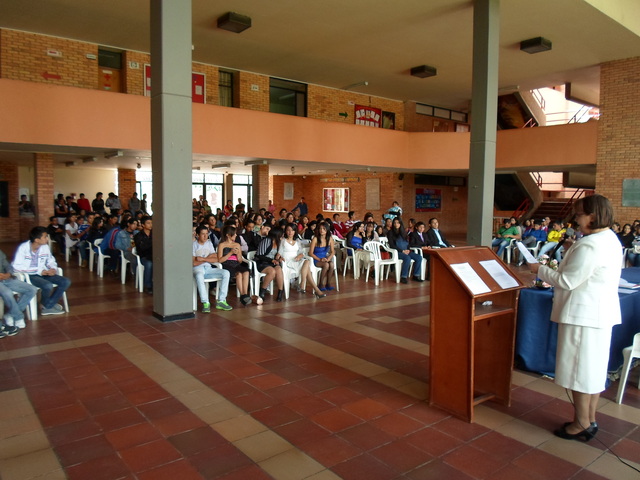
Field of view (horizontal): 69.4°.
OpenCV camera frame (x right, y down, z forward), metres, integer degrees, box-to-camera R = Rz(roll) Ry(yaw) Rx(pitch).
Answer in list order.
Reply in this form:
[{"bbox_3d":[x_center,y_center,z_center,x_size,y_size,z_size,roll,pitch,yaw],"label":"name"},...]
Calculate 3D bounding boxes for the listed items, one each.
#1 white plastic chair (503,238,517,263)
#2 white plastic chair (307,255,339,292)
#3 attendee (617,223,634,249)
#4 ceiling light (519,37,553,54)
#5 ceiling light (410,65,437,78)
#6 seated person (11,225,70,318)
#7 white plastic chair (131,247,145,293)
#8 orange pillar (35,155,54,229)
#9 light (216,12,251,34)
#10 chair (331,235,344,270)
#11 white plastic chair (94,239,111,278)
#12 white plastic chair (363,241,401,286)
[{"bbox_3d":[5.559,0.275,13.887,0.550,0.840,0.560,-2,4,-44],"label":"white plastic chair"},{"bbox_3d":[-0.033,0.528,8.393,0.570,0.800,0.560,-3,6,-38],"label":"white plastic chair"},{"bbox_3d":[6.918,0.239,10.409,0.500,1.170,0.720,4,6,40],"label":"attendee"},{"bbox_3d":[5.688,-5.082,12.149,0.560,0.187,0.550,-2,4,-39],"label":"ceiling light"},{"bbox_3d":[3.475,-5.622,15.492,0.600,0.180,0.600,-3,6,-38],"label":"ceiling light"},{"bbox_3d":[-3.781,0.413,6.346,0.680,1.210,0.530,3,4,33],"label":"seated person"},{"bbox_3d":[-3.053,0.498,8.453,0.570,0.800,0.560,-3,6,-38],"label":"white plastic chair"},{"bbox_3d":[-8.133,-1.060,13.747,0.450,2.970,0.450,-3,6,-38],"label":"orange pillar"},{"bbox_3d":[-2.099,-5.340,11.395,0.590,0.180,0.590,-3,6,-38],"label":"light"},{"bbox_3d":[0.421,0.331,11.918,0.560,0.840,0.550,-1,4,-32],"label":"chair"},{"bbox_3d":[-4.599,0.376,10.176,0.560,0.840,0.550,-2,4,-38],"label":"white plastic chair"},{"bbox_3d":[1.257,0.473,9.526,0.560,0.840,0.550,-1,4,-32],"label":"white plastic chair"}]

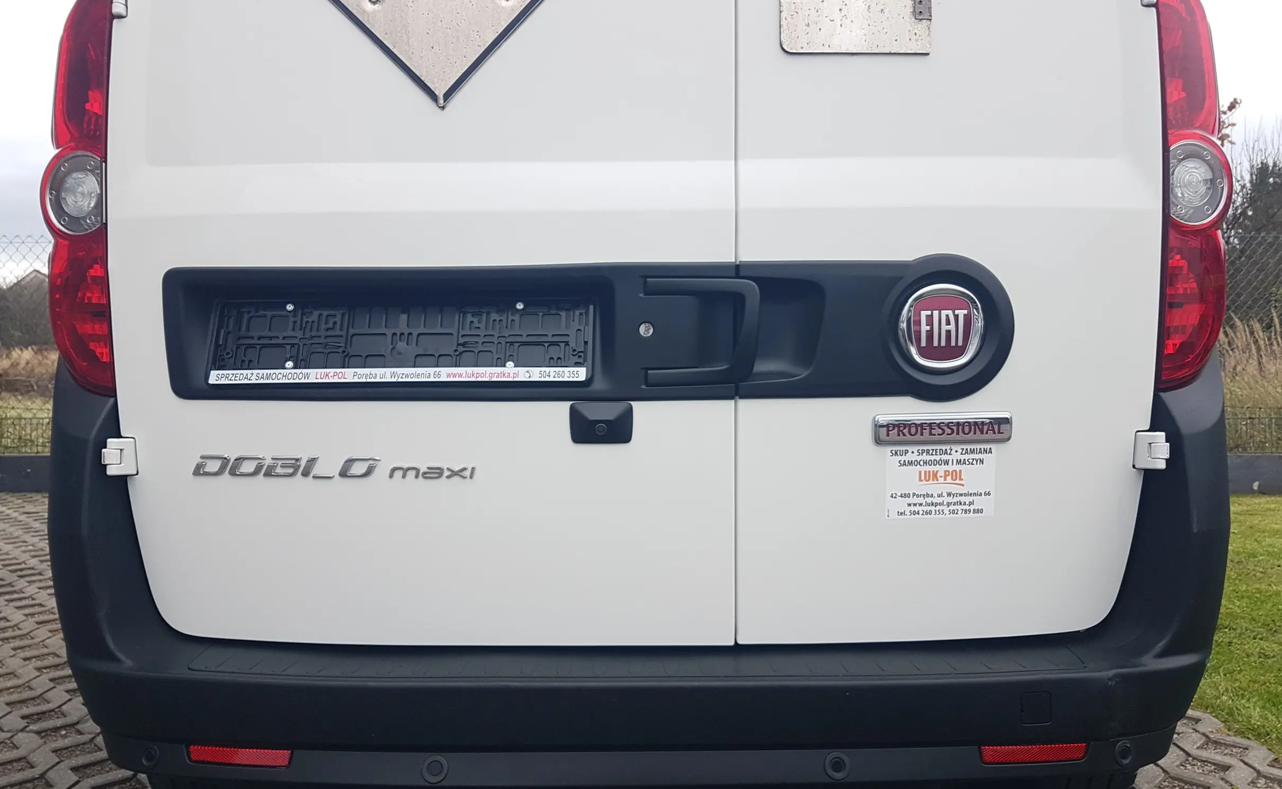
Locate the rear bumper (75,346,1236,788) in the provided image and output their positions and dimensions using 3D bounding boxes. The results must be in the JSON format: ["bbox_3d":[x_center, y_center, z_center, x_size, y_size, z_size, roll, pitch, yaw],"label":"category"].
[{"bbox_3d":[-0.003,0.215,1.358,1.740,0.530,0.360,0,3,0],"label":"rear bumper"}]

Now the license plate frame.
[{"bbox_3d":[-0.332,-0.072,1.338,0.530,0.125,0.022,0,-16,0],"label":"license plate frame"}]

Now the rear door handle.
[{"bbox_3d":[0.082,-0.084,1.305,0.158,0.144,0.040,0,3,0],"label":"rear door handle"}]

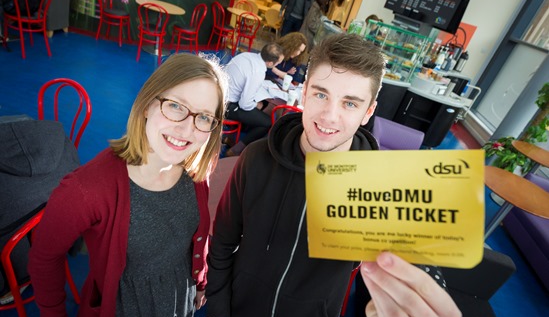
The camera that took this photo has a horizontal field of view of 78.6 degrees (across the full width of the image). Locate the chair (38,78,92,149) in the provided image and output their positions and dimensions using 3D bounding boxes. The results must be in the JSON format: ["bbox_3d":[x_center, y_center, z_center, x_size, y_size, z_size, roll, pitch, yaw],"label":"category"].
[{"bbox_3d":[-1.419,-0.018,2.020,0.420,0.885,0.500,26,30,15],"label":"chair"}]

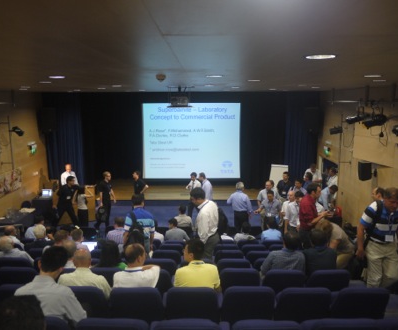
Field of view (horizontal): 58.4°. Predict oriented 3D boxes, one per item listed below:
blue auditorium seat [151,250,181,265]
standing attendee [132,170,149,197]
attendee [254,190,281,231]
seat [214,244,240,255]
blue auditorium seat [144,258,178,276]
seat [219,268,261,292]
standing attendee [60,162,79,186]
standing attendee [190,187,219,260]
[{"bbox_3d":[-0.508,1.789,6.106,0.500,0.920,0.600,0,10,1],"label":"blue auditorium seat"},{"bbox_3d":[-1.823,1.074,10.994,0.380,1.760,0.520,-7,12,-36],"label":"standing attendee"},{"bbox_3d":[1.684,1.437,8.685,0.620,1.670,0.450,3,10,20],"label":"attendee"},{"bbox_3d":[0.525,1.880,6.944,0.500,0.920,0.600,0,10,1],"label":"seat"},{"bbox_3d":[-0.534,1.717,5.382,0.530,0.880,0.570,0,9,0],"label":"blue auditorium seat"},{"bbox_3d":[0.470,1.567,4.238,0.500,0.820,0.520,0,4,1],"label":"seat"},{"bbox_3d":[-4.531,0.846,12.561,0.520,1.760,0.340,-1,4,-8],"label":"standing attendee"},{"bbox_3d":[0.094,1.203,5.591,0.450,1.740,0.500,2,10,15],"label":"standing attendee"}]

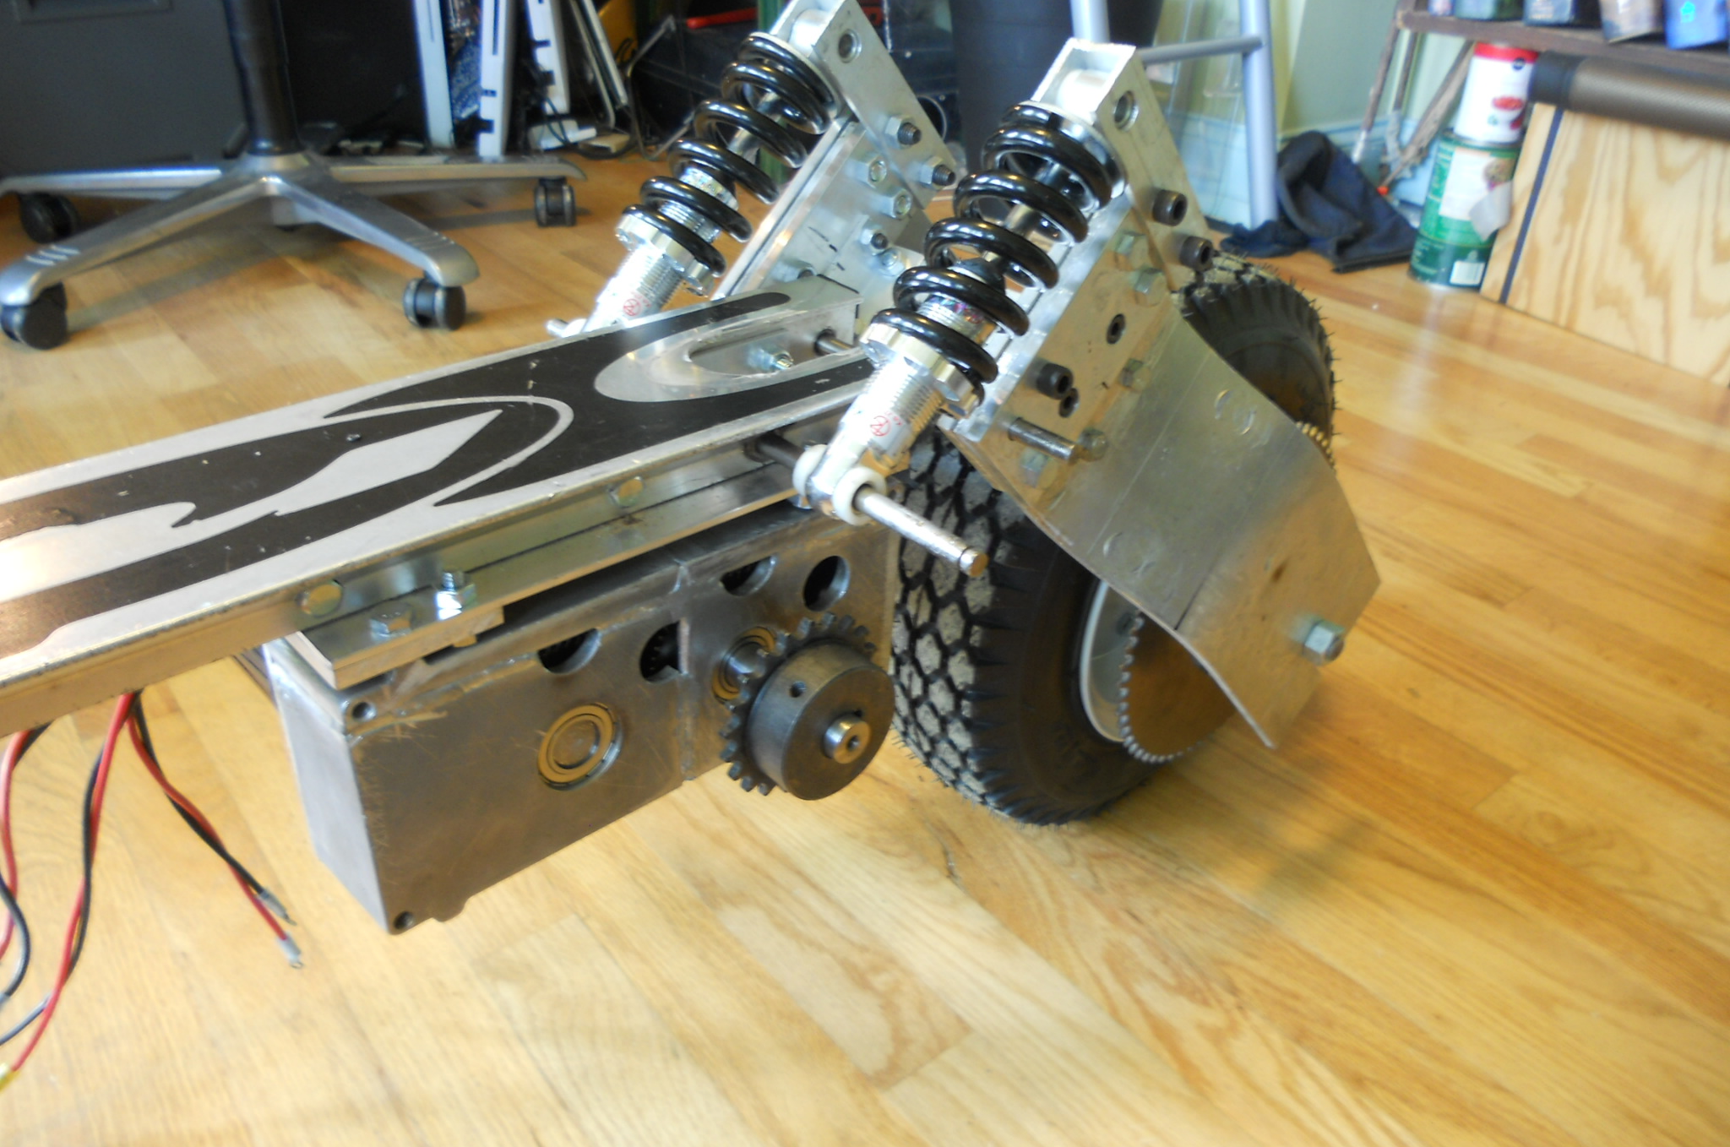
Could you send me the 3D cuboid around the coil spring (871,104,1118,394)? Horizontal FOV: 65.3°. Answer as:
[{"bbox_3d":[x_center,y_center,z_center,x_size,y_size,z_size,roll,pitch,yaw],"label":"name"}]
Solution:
[{"bbox_3d":[0.045,-0.109,0.462,0.047,0.087,0.047,29,-5,37],"label":"coil spring"}]

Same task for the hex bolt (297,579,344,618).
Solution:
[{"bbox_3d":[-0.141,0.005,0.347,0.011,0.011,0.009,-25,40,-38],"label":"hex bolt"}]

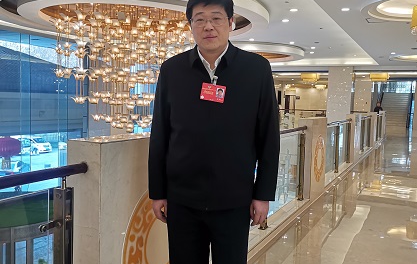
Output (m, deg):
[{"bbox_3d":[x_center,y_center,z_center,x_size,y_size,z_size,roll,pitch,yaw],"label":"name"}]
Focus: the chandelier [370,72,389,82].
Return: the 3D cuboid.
[{"bbox_3d":[8.517,-2.715,20.800,0.860,0.500,0.860,4,5,27],"label":"chandelier"}]

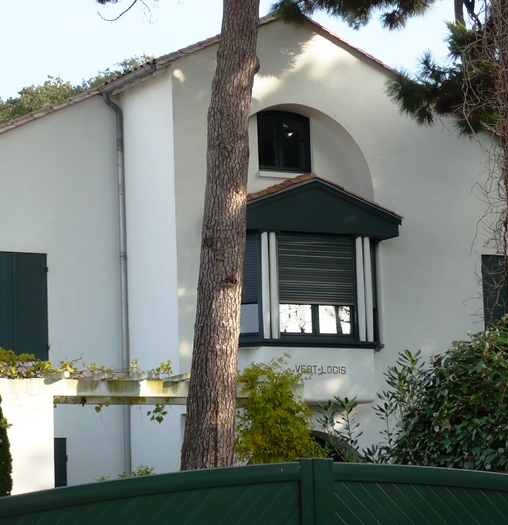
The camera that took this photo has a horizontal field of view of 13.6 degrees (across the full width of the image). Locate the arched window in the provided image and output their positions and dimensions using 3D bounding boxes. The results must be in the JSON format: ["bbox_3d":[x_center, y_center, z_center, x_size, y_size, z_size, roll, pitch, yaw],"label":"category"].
[{"bbox_3d":[0.433,-1.805,31.808,0.910,0.936,0.100,3,-9,-29],"label":"arched window"}]

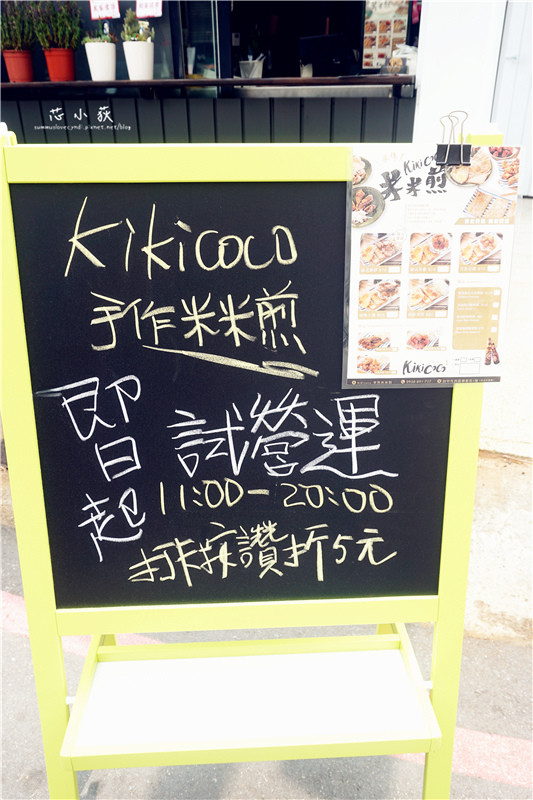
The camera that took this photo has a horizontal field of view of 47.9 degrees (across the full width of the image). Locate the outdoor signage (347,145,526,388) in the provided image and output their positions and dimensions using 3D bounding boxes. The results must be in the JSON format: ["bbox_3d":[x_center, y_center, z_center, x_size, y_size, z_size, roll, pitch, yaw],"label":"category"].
[{"bbox_3d":[0.149,-0.117,0.549,0.153,0.215,0.006,-1,15,-3],"label":"outdoor signage"}]

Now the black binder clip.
[{"bbox_3d":[0.164,-0.229,0.530,0.031,0.044,0.024,-1,15,-3],"label":"black binder clip"}]

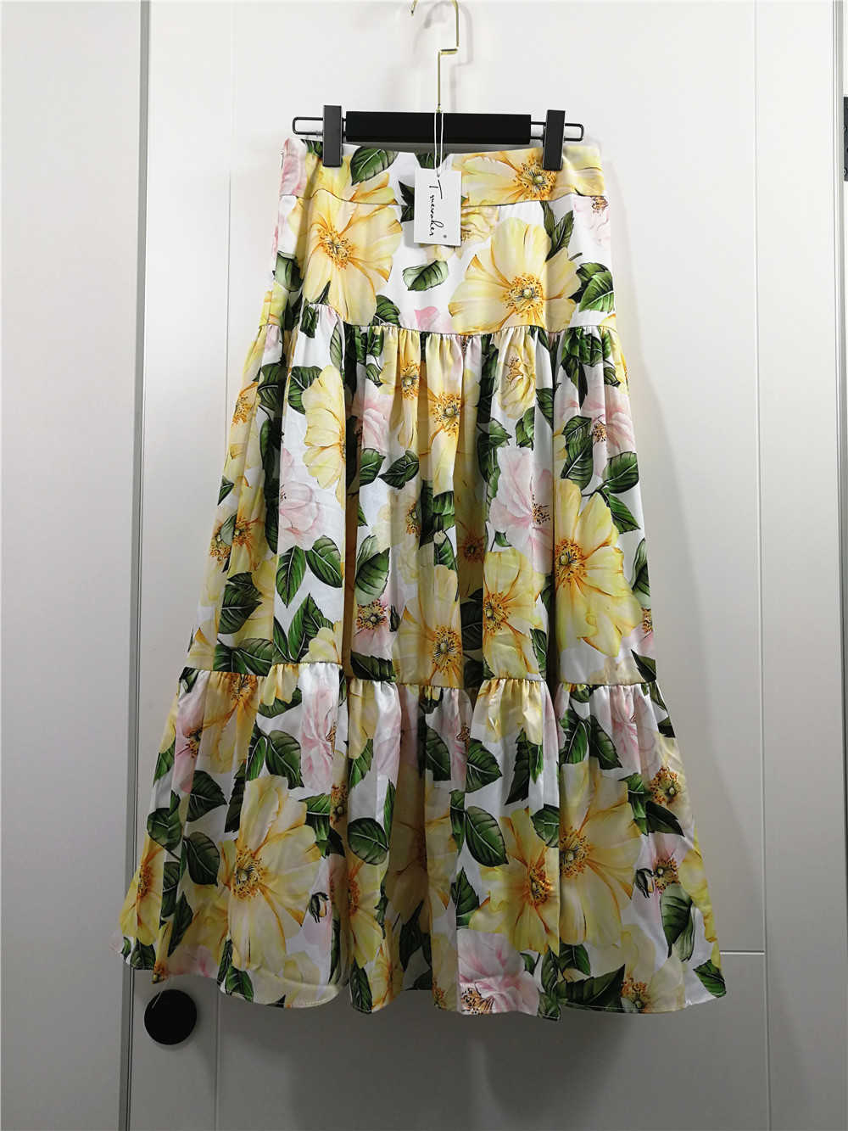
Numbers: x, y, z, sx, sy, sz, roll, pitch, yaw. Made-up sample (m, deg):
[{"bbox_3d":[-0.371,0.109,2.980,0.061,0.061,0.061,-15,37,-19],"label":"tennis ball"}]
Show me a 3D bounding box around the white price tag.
[{"bbox_3d":[0.015,-0.386,0.950,0.050,0.081,0.003,1,-3,-3],"label":"white price tag"}]

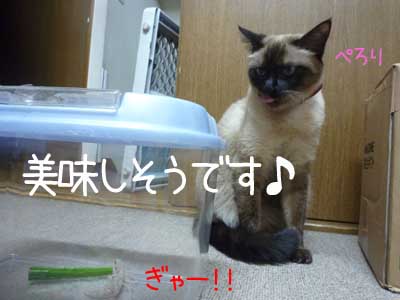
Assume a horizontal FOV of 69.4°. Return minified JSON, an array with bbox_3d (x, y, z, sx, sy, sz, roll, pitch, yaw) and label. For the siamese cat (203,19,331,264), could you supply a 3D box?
[{"bbox_3d":[0.115,-0.009,0.610,0.205,0.405,0.280,3,-2,-9],"label":"siamese cat"}]

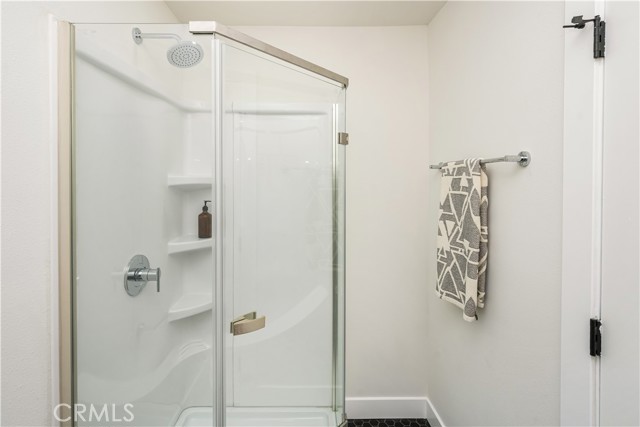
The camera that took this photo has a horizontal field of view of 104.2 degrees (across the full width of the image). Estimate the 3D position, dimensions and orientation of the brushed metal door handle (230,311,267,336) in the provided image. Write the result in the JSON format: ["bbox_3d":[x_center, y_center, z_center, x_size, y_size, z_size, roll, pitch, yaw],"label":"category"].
[{"bbox_3d":[-0.248,0.381,0.853,0.105,0.046,0.065,-3,4,-45],"label":"brushed metal door handle"}]

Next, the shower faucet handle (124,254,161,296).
[{"bbox_3d":[-0.773,0.279,1.110,0.102,0.178,0.174,0,3,-4],"label":"shower faucet handle"}]

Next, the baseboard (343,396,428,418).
[{"bbox_3d":[0.400,1.203,1.540,0.540,0.137,0.016,0,3,0],"label":"baseboard"}]

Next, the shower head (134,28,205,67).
[{"bbox_3d":[-0.685,-0.768,1.135,0.315,0.170,0.165,0,3,-4],"label":"shower head"}]

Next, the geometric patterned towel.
[{"bbox_3d":[0.622,0.088,1.110,0.065,0.635,0.280,0,3,-4],"label":"geometric patterned towel"}]

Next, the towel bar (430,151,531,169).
[{"bbox_3d":[0.659,-0.225,1.125,0.080,0.056,0.580,0,8,-4],"label":"towel bar"}]

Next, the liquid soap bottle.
[{"bbox_3d":[-0.655,0.034,1.420,0.076,0.211,0.076,0,3,0],"label":"liquid soap bottle"}]

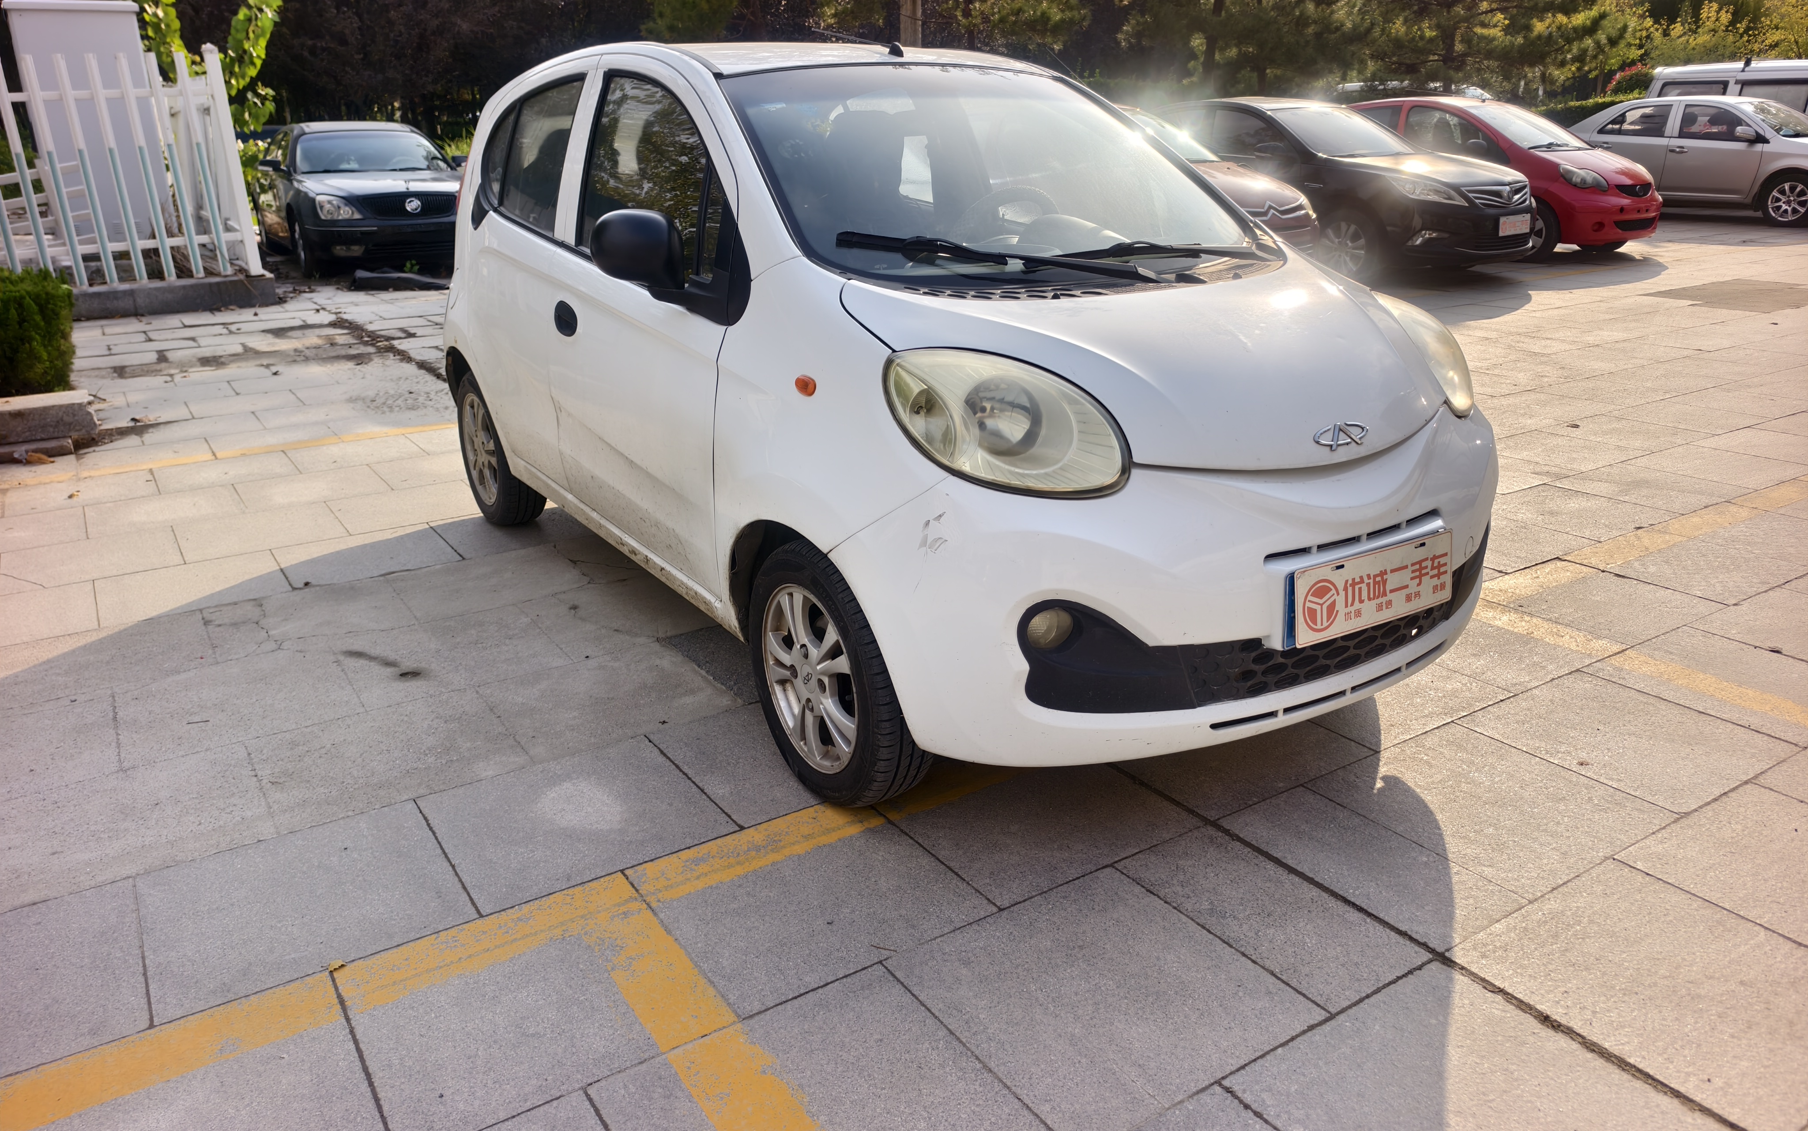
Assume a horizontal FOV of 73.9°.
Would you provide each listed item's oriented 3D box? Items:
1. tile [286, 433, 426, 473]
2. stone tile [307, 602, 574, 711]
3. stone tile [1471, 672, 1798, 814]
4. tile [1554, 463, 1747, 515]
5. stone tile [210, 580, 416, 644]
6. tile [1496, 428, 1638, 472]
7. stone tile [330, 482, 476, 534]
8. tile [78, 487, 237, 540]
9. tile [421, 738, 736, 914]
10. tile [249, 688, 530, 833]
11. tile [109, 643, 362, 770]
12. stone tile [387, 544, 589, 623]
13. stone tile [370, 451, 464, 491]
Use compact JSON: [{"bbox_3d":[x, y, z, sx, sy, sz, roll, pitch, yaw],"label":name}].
[{"bbox_3d":[-2.430,-0.477,5.340,0.500,0.040,0.500,-13,23,-31],"label":"tile"},{"bbox_3d":[-1.240,0.251,3.268,0.520,0.030,0.500,-13,23,-30],"label":"stone tile"},{"bbox_3d":[1.599,0.389,2.674,0.497,0.030,0.494,-13,23,-30],"label":"stone tile"},{"bbox_3d":[2.780,-0.276,4.472,0.512,0.030,0.484,-13,23,-30],"label":"tile"},{"bbox_3d":[-1.723,0.167,3.485,0.500,0.040,0.500,-13,23,-31],"label":"stone tile"},{"bbox_3d":[2.733,-0.468,5.007,0.495,0.030,0.497,-13,23,-30],"label":"tile"},{"bbox_3d":[-1.861,-0.203,4.542,0.500,0.040,0.500,-13,23,-31],"label":"stone tile"},{"bbox_3d":[-2.765,-0.195,4.502,0.499,0.030,0.487,-13,23,-30],"label":"tile"},{"bbox_3d":[-0.669,0.521,2.442,0.500,0.040,0.500,-13,23,-31],"label":"tile"},{"bbox_3d":[-1.152,0.432,2.682,0.505,0.030,0.485,-13,23,-30],"label":"tile"},{"bbox_3d":[-1.640,0.348,2.967,0.500,0.040,0.500,-13,23,-31],"label":"tile"},{"bbox_3d":[-1.273,0.067,3.703,0.506,0.030,0.470,-13,23,-30],"label":"stone tile"},{"bbox_3d":[-1.910,-0.391,5.008,0.505,0.030,0.497,-13,23,-30],"label":"stone tile"}]

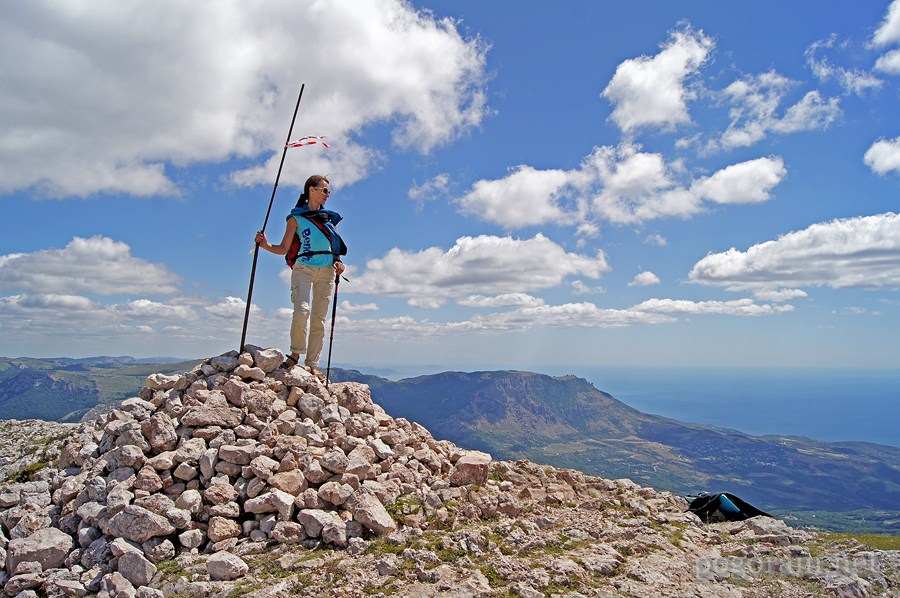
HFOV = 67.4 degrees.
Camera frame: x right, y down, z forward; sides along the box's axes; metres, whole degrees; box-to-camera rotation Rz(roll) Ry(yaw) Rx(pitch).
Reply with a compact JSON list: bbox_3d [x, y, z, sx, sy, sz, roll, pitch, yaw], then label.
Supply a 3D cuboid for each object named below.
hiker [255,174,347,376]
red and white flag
[{"bbox_3d":[-1.240,-0.217,5.631,0.680,1.660,0.500,3,-6,-36],"label":"hiker"},{"bbox_3d":[-1.212,-1.349,5.775,0.370,0.110,0.100,1,-5,-9],"label":"red and white flag"}]

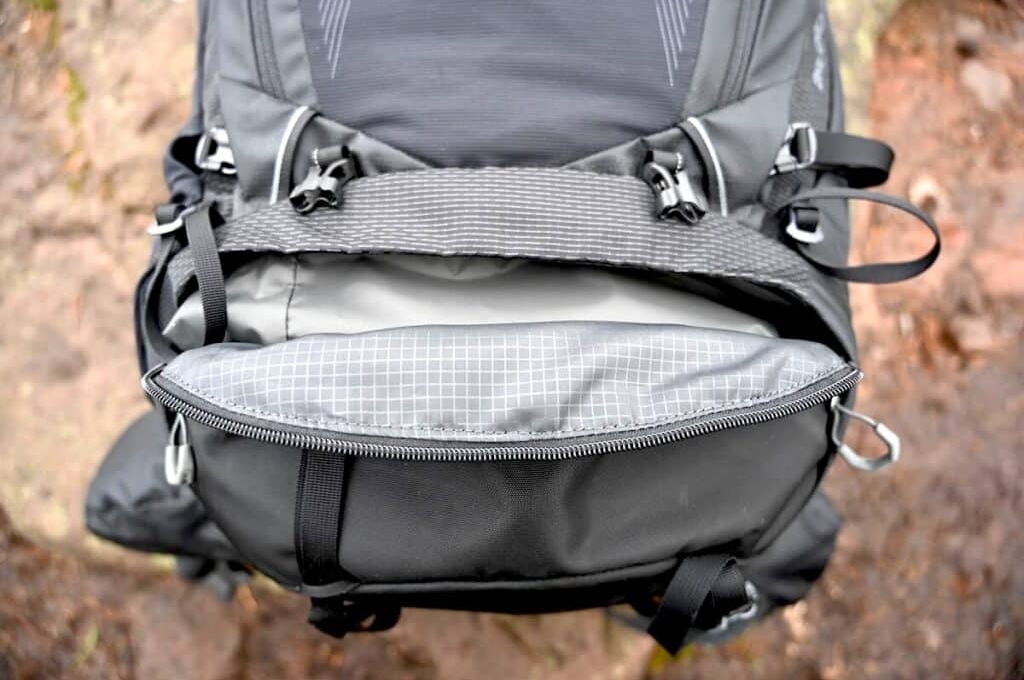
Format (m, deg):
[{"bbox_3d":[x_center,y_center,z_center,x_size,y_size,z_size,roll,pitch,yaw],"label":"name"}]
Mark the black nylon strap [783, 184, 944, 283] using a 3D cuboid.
[{"bbox_3d":[0.184,-0.056,0.360,0.084,0.028,0.052,0,84,0],"label":"black nylon strap"}]

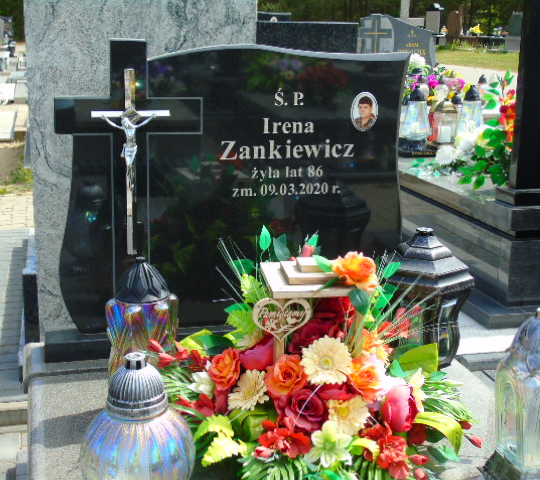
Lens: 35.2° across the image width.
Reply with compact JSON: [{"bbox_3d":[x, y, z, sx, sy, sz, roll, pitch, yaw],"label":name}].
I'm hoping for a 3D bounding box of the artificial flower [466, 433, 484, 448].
[{"bbox_3d":[0.455,0.443,1.874,0.024,0.024,0.052,-9,39,-37],"label":"artificial flower"}]

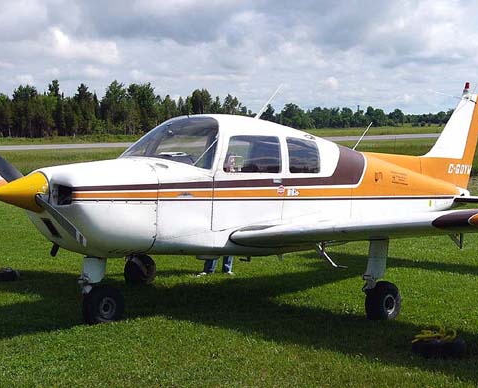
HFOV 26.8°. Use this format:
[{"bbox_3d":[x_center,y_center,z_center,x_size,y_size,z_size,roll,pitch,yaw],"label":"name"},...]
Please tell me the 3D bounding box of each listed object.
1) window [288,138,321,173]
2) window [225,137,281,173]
[{"bbox_3d":[0.674,-0.407,10.511,0.500,0.375,0.070,-4,-6,-45],"label":"window"},{"bbox_3d":[0.130,-0.388,9.966,0.870,0.380,0.070,-4,-6,-45],"label":"window"}]

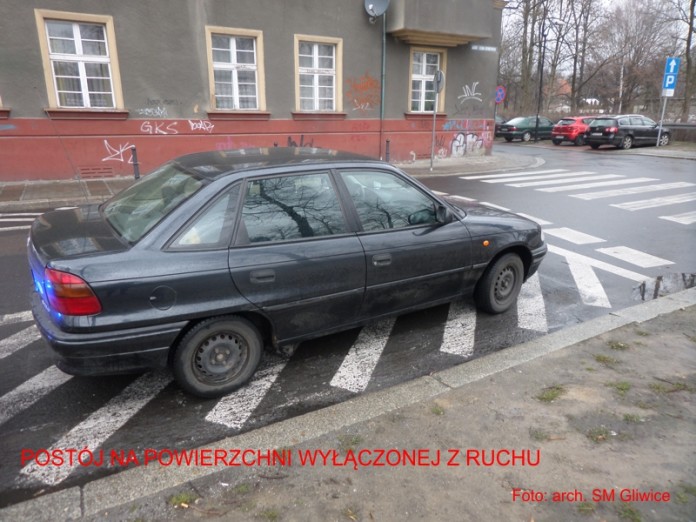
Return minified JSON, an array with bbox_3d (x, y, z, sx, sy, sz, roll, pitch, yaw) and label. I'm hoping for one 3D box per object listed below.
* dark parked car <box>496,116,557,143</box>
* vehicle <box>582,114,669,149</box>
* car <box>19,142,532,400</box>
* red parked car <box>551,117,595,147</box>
[{"bbox_3d":[11.320,-8.050,29.400,4.500,1.420,1.720,-7,18,-24],"label":"dark parked car"},{"bbox_3d":[14.050,-6.440,24.020,4.770,1.510,1.830,-8,18,-25],"label":"vehicle"},{"bbox_3d":[-0.178,-0.208,4.055,4.240,1.410,1.700,-10,19,-32],"label":"car"},{"bbox_3d":[13.330,-7.140,26.450,4.200,1.460,1.780,-6,18,-21],"label":"red parked car"}]

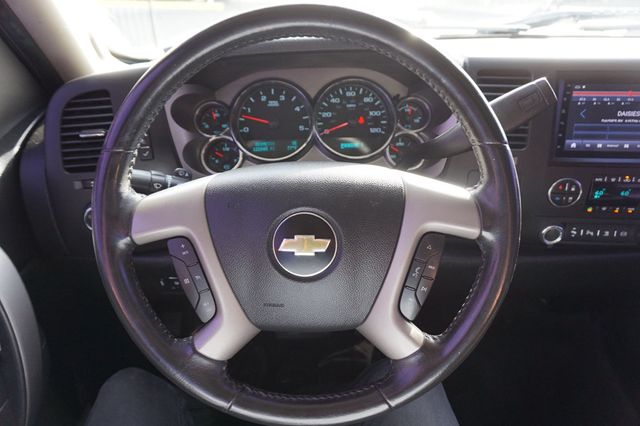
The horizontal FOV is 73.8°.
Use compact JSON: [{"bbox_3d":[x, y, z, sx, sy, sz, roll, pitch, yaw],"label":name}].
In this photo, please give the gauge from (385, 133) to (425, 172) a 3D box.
[{"bbox_3d":[0.115,-0.082,0.582,0.056,0.053,0.020,-2,0,-2],"label":"gauge"}]

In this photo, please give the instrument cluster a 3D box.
[{"bbox_3d":[-0.019,-0.113,0.580,0.346,0.129,0.050,-2,0,-2],"label":"instrument cluster"}]

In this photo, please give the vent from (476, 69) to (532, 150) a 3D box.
[{"bbox_3d":[0.244,-0.138,0.580,0.069,0.105,0.040,2,11,7],"label":"vent"}]

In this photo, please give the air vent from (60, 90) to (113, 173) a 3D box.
[{"bbox_3d":[-0.297,-0.104,0.554,0.061,0.104,0.040,-8,10,-16],"label":"air vent"}]

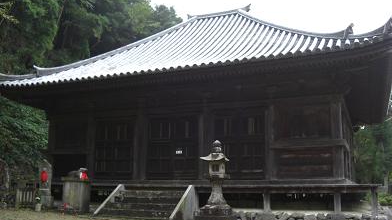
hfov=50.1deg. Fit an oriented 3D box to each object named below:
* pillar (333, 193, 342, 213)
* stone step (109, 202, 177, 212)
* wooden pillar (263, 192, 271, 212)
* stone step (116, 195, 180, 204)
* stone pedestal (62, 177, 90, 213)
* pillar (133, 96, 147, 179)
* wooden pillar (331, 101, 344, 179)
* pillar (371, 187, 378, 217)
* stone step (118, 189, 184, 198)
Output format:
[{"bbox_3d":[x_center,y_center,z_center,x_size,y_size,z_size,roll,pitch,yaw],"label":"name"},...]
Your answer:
[{"bbox_3d":[4.088,2.665,12.096,0.190,0.635,0.190,-4,-12,23],"label":"pillar"},{"bbox_3d":[-1.718,3.093,13.392,2.462,0.197,0.325,-4,-12,23],"label":"stone step"},{"bbox_3d":[2.185,2.818,12.895,0.190,0.623,0.190,-4,-12,23],"label":"wooden pillar"},{"bbox_3d":[-1.592,2.966,13.720,2.462,0.202,0.325,-4,-12,23],"label":"stone step"},{"bbox_3d":[-4.146,2.974,14.530,0.808,1.192,0.552,-4,-12,23],"label":"stone pedestal"},{"bbox_3d":[-2.175,1.165,16.220,0.360,3.076,0.360,-4,-12,23],"label":"pillar"},{"bbox_3d":[4.514,0.947,13.340,0.360,2.555,0.360,-4,-12,23],"label":"wooden pillar"},{"bbox_3d":[5.005,2.583,11.722,0.180,0.851,0.180,-4,-12,23],"label":"pillar"},{"bbox_3d":[-1.465,2.817,14.053,2.462,0.212,0.325,-4,-12,23],"label":"stone step"}]

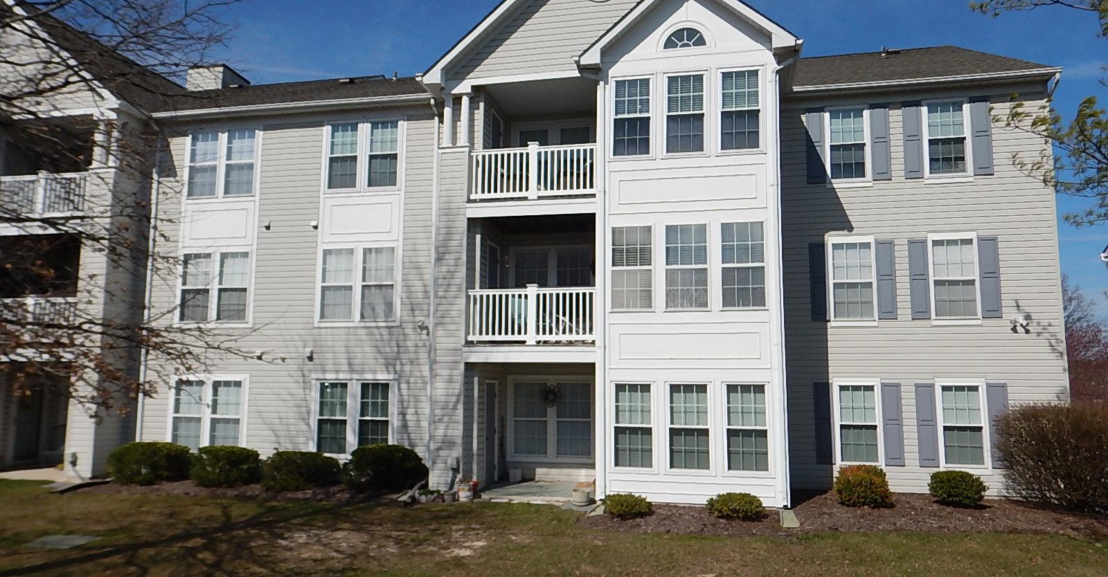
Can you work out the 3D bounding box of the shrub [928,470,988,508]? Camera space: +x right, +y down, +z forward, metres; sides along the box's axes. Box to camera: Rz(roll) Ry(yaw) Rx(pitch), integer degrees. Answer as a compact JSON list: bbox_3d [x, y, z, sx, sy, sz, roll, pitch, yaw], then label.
[{"bbox_3d":[7.156,3.532,13.623,0.950,0.640,0.920,-1,-7,12],"label":"shrub"}]

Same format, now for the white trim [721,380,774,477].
[{"bbox_3d":[3.314,2.433,13.201,0.881,1.627,0.100,-1,-7,12],"label":"white trim"}]

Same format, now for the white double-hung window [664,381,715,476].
[{"bbox_3d":[2.337,2.405,13.259,0.837,1.588,0.080,-1,-8,12],"label":"white double-hung window"}]

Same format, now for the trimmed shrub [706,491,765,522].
[{"bbox_3d":[2.948,3.506,12.416,0.880,0.400,0.850,-1,-8,12],"label":"trimmed shrub"}]

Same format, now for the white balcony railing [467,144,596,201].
[{"bbox_3d":[-0.400,-2.309,15.000,2.560,1.152,0.150,-1,-8,12],"label":"white balcony railing"}]

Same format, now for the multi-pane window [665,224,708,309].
[{"bbox_3d":[2.356,-0.401,13.642,0.755,1.520,0.080,-1,-8,12],"label":"multi-pane window"}]

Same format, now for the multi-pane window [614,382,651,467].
[{"bbox_3d":[1.387,2.405,13.484,0.687,1.461,0.080,-1,-8,12],"label":"multi-pane window"}]

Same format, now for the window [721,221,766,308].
[{"bbox_3d":[3.344,-0.414,13.560,0.771,1.553,0.090,-1,-7,12],"label":"window"}]

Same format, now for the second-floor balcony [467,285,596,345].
[{"bbox_3d":[-0.410,0.500,14.825,2.630,1.159,0.160,-1,-7,12],"label":"second-floor balcony"}]

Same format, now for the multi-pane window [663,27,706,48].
[{"bbox_3d":[2.427,-4.665,14.277,0.777,0.421,0.100,-1,-7,12],"label":"multi-pane window"}]

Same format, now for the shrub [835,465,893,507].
[{"bbox_3d":[5.537,3.501,13.715,0.990,0.700,0.950,-1,-7,12],"label":"shrub"}]

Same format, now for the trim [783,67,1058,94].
[{"bbox_3d":[7.342,-4.157,15.296,4.954,0.130,0.130,-1,-7,12],"label":"trim"}]

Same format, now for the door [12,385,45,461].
[{"bbox_3d":[-12.793,3.231,18.739,0.100,1.920,0.840,-1,-7,12],"label":"door"}]

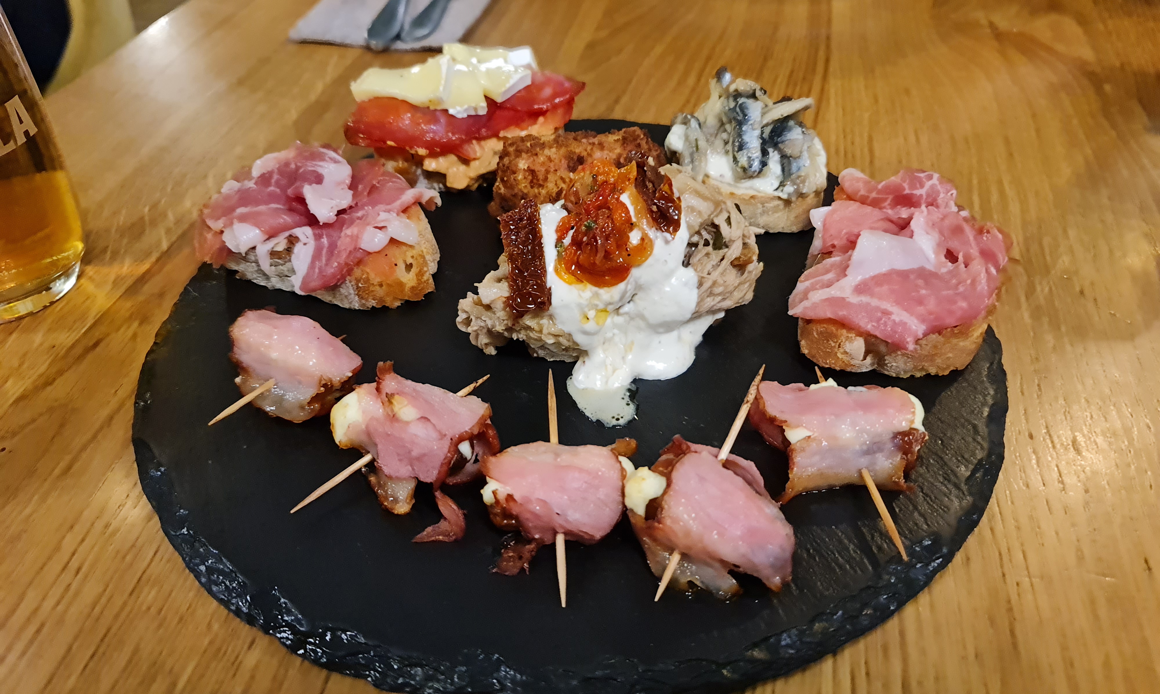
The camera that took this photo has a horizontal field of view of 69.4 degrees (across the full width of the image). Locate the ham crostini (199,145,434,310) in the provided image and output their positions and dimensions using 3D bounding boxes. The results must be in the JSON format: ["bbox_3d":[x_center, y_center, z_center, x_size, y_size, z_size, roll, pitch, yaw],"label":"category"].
[{"bbox_3d":[-0.091,-0.045,0.301,0.077,0.037,0.052,11,43,12],"label":"ham crostini"}]

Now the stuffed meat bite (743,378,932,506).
[{"bbox_3d":[0.070,0.026,0.230,0.043,0.024,0.029,-3,42,-3],"label":"stuffed meat bite"}]

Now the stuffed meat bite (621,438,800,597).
[{"bbox_3d":[0.032,0.042,0.211,0.039,0.026,0.032,18,45,19],"label":"stuffed meat bite"}]

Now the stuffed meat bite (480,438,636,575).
[{"bbox_3d":[-0.005,0.040,0.215,0.038,0.025,0.030,-2,42,-2],"label":"stuffed meat bite"}]

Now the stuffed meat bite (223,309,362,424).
[{"bbox_3d":[-0.086,0.005,0.255,0.035,0.024,0.027,16,45,18],"label":"stuffed meat bite"}]

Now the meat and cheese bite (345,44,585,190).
[{"bbox_3d":[-0.048,-0.097,0.352,0.094,0.044,0.042,-14,44,-14],"label":"meat and cheese bite"}]

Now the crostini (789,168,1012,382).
[{"bbox_3d":[0.103,-0.028,0.279,0.059,0.038,0.073,8,43,9],"label":"crostini"}]

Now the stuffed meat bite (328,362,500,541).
[{"bbox_3d":[-0.045,0.025,0.231,0.042,0.026,0.035,15,44,16],"label":"stuffed meat bite"}]

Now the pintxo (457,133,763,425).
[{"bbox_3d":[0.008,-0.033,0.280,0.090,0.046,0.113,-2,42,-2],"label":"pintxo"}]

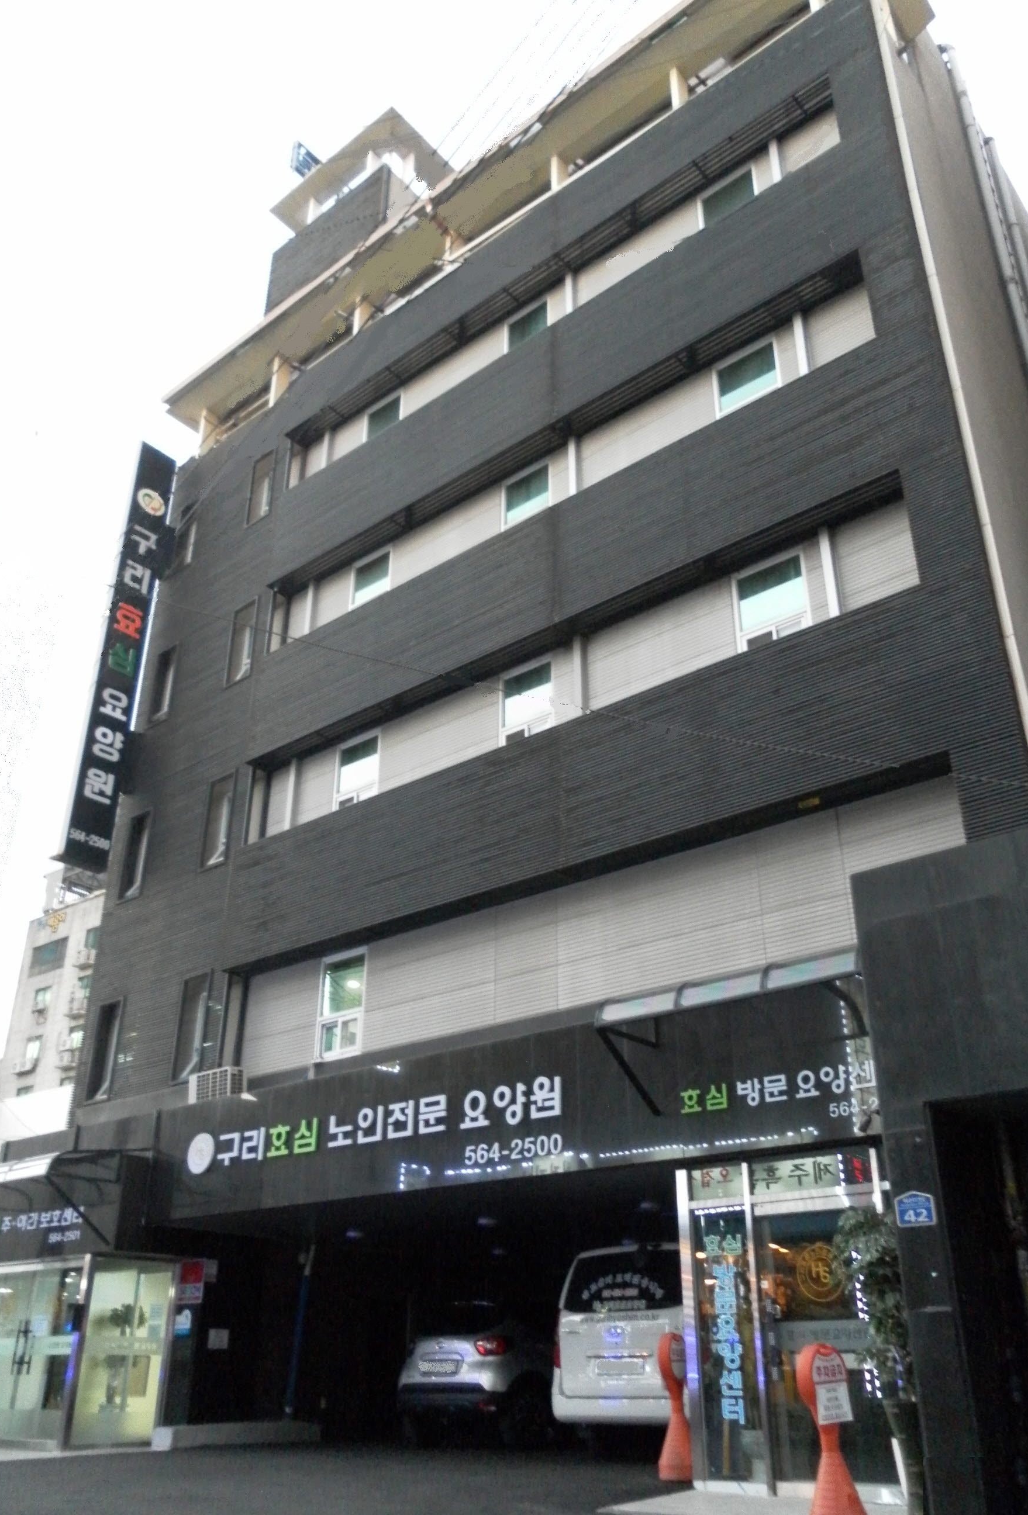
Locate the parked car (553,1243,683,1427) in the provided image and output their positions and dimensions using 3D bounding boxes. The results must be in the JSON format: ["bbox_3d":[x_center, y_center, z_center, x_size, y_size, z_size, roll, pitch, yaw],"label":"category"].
[{"bbox_3d":[2.687,6.817,13.963,1.920,1.925,5.130,-21,-35,35],"label":"parked car"}]

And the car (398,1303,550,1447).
[{"bbox_3d":[0.455,7.878,15.621,1.780,1.566,4.120,-21,-35,35],"label":"car"}]

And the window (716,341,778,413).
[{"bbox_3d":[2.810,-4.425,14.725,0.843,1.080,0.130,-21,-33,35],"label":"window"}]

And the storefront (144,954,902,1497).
[{"bbox_3d":[-0.783,4.940,12.329,9.400,3.930,1.300,-21,-33,35],"label":"storefront"}]

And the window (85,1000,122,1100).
[{"bbox_3d":[-6.001,4.335,18.094,0.660,1.440,0.180,-21,-33,35],"label":"window"}]

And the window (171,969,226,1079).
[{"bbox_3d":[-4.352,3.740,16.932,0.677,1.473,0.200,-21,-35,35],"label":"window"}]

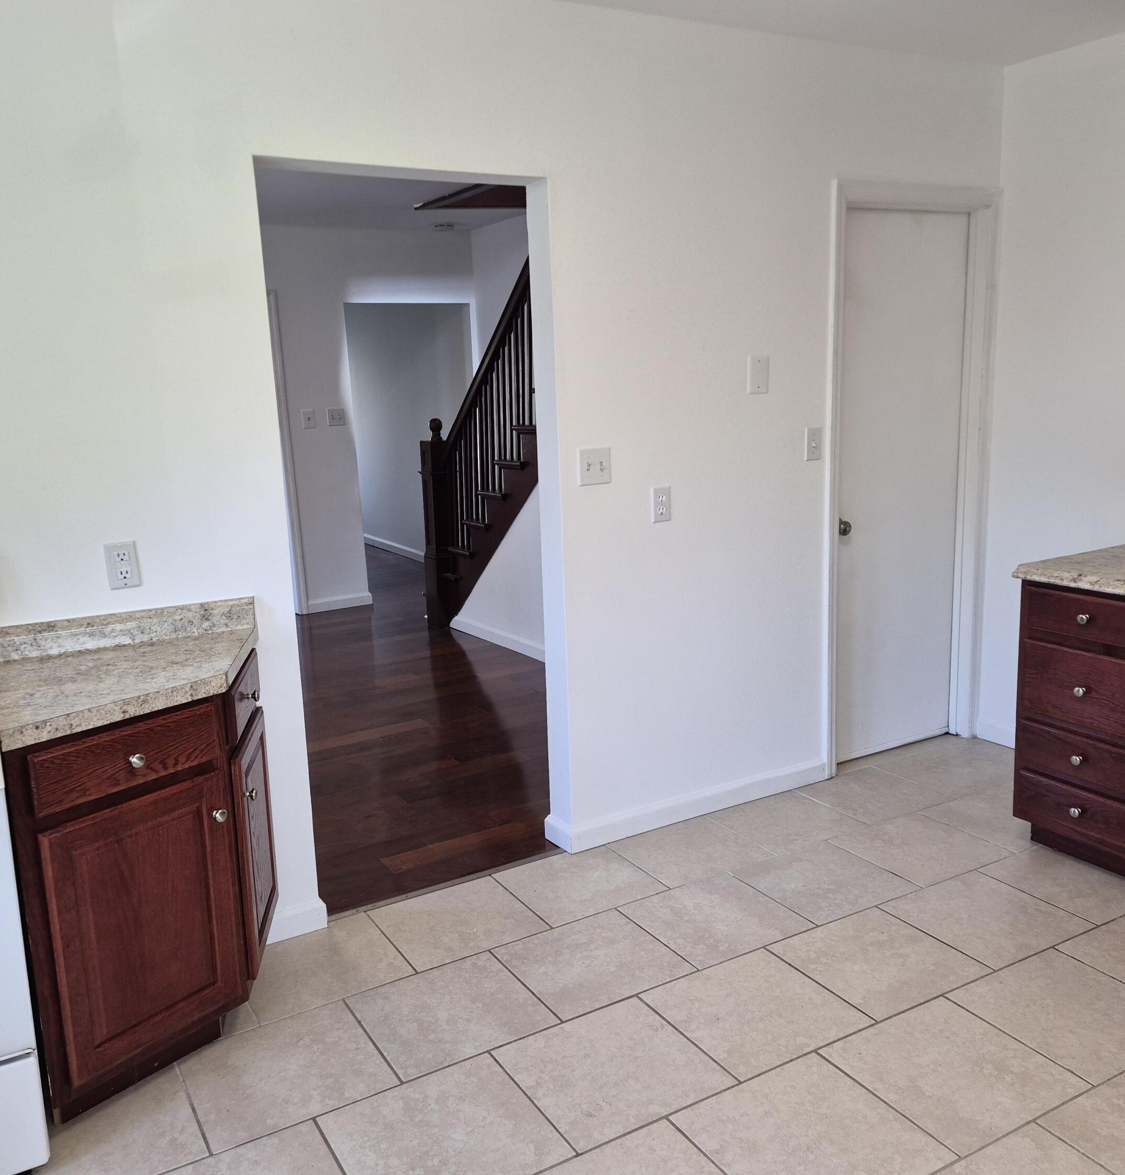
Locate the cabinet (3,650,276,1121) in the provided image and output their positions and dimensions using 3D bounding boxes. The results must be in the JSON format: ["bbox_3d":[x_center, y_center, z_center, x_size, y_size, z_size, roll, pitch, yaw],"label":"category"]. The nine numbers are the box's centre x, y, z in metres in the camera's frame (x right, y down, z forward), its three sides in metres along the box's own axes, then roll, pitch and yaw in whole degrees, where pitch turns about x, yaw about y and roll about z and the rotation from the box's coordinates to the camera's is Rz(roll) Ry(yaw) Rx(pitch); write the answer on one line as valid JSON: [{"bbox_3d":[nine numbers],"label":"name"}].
[{"bbox_3d":[-0.916,0.643,2.431,0.622,0.852,0.607,-10,13,-34],"label":"cabinet"}]

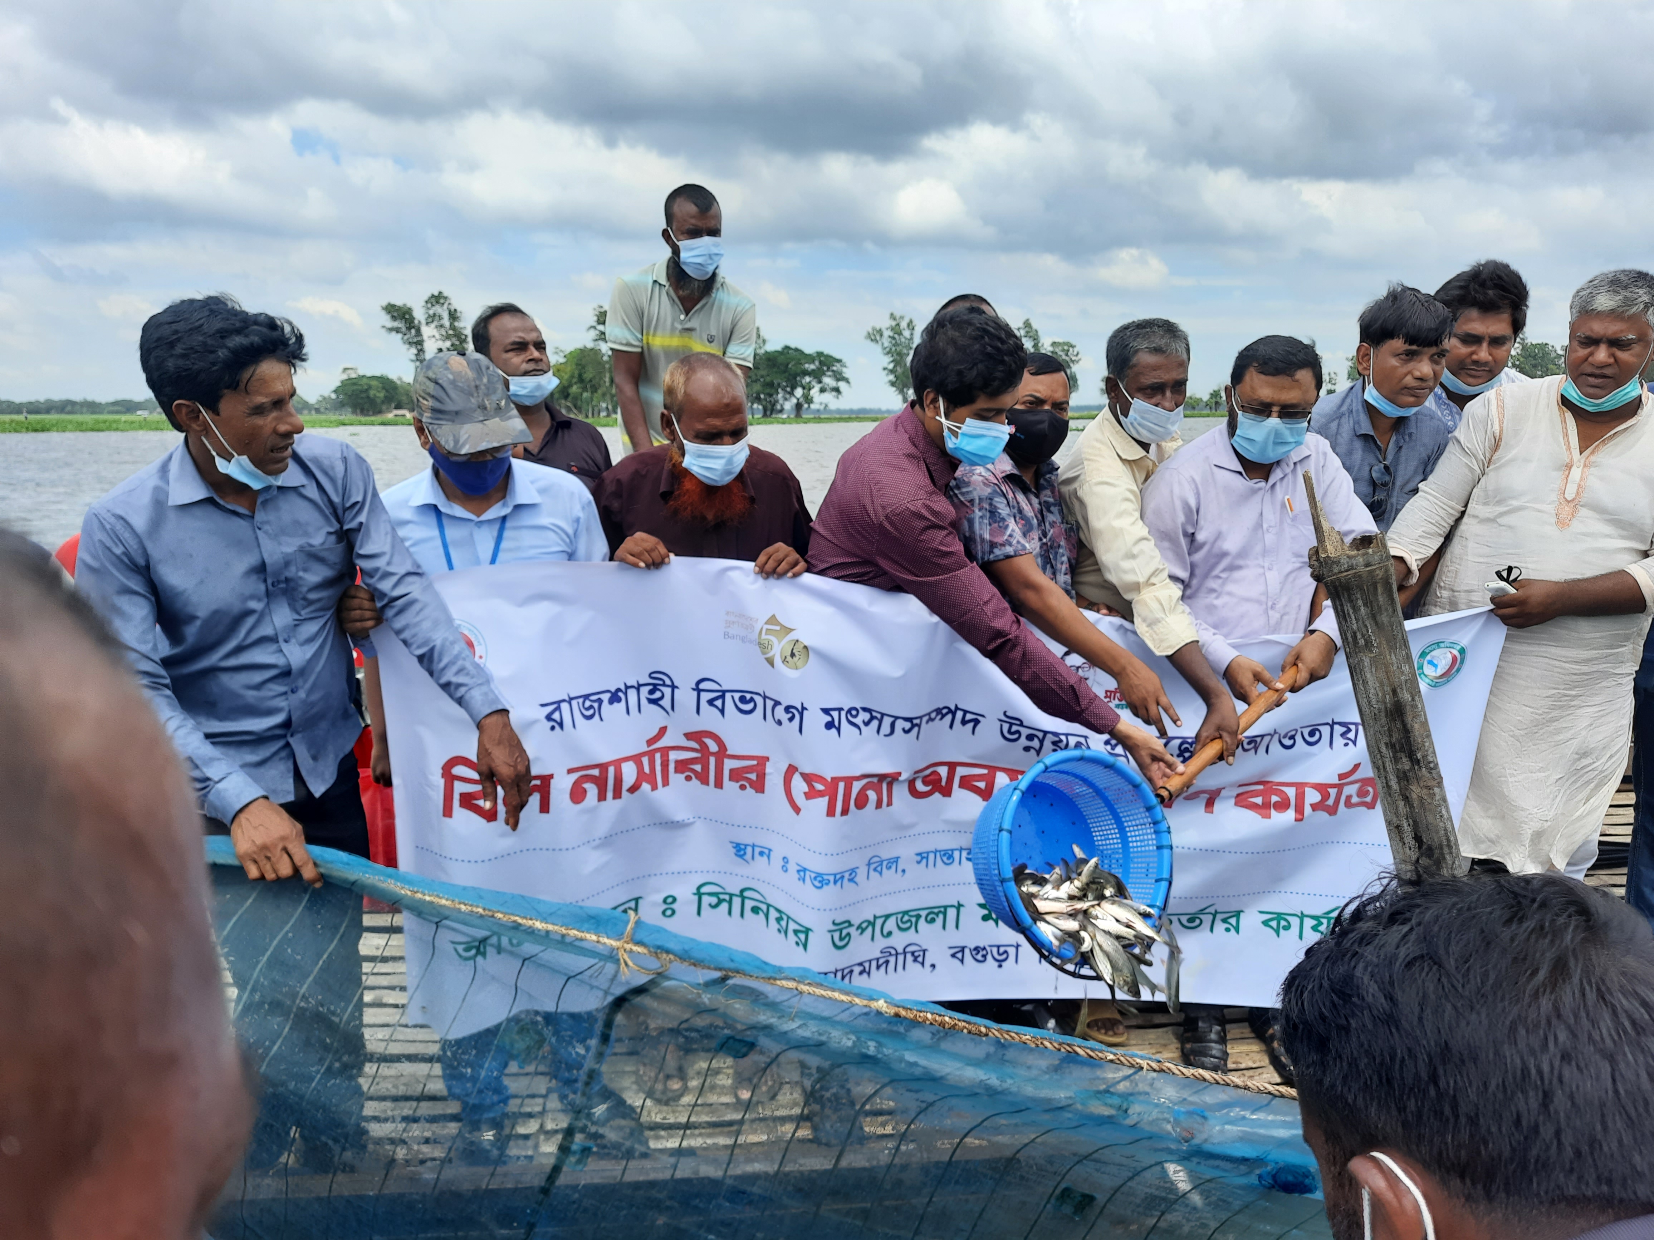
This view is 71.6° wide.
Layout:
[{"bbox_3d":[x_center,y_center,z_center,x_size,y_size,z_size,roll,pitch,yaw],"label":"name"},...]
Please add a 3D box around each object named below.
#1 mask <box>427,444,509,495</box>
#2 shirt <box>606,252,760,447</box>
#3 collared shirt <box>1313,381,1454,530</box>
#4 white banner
[{"bbox_3d":[-0.598,-0.252,1.920,0.140,0.095,0.080,-5,37,-28],"label":"mask"},{"bbox_3d":[-0.377,-0.612,2.999,0.400,0.640,0.280,-2,11,-12],"label":"shirt"},{"bbox_3d":[1.155,-0.169,2.369,0.410,0.620,0.280,2,11,10],"label":"collared shirt"},{"bbox_3d":[0.197,0.317,2.040,1.920,0.820,0.130,0,10,0],"label":"white banner"}]

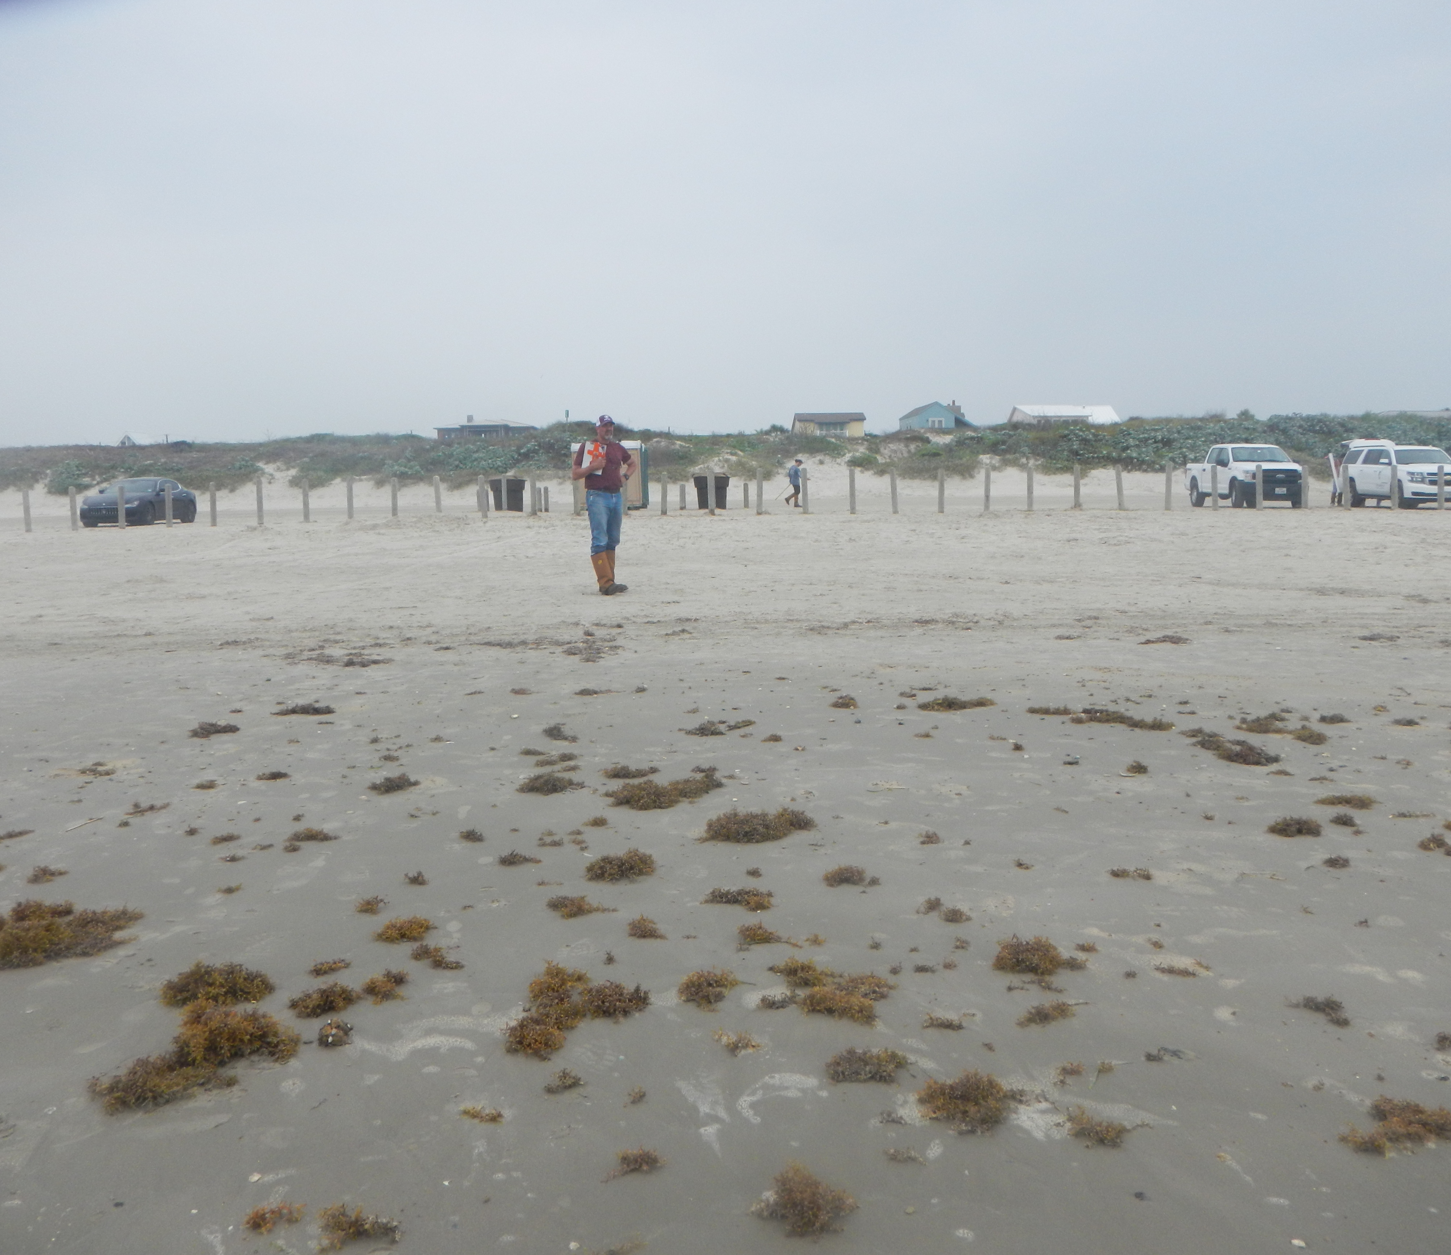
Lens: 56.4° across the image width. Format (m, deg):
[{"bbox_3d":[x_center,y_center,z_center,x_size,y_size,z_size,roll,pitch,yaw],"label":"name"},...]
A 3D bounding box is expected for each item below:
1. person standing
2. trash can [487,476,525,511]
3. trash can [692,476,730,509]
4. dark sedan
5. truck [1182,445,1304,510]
[{"bbox_3d":[-1.213,-1.253,13.802,0.550,1.800,0.420,-3,7,-25],"label":"person standing"},{"bbox_3d":[-7.194,-4.435,44.737,1.170,1.150,1.100,0,6,0],"label":"trash can"},{"bbox_3d":[-0.490,-4.514,44.937,1.170,1.150,1.100,0,6,0],"label":"trash can"},{"bbox_3d":[-18.497,-3.974,42.855,1.960,1.460,4.950,0,6,1],"label":"dark sedan"},{"bbox_3d":[16.286,-4.726,42.415,2.060,1.950,5.850,0,6,1],"label":"truck"}]

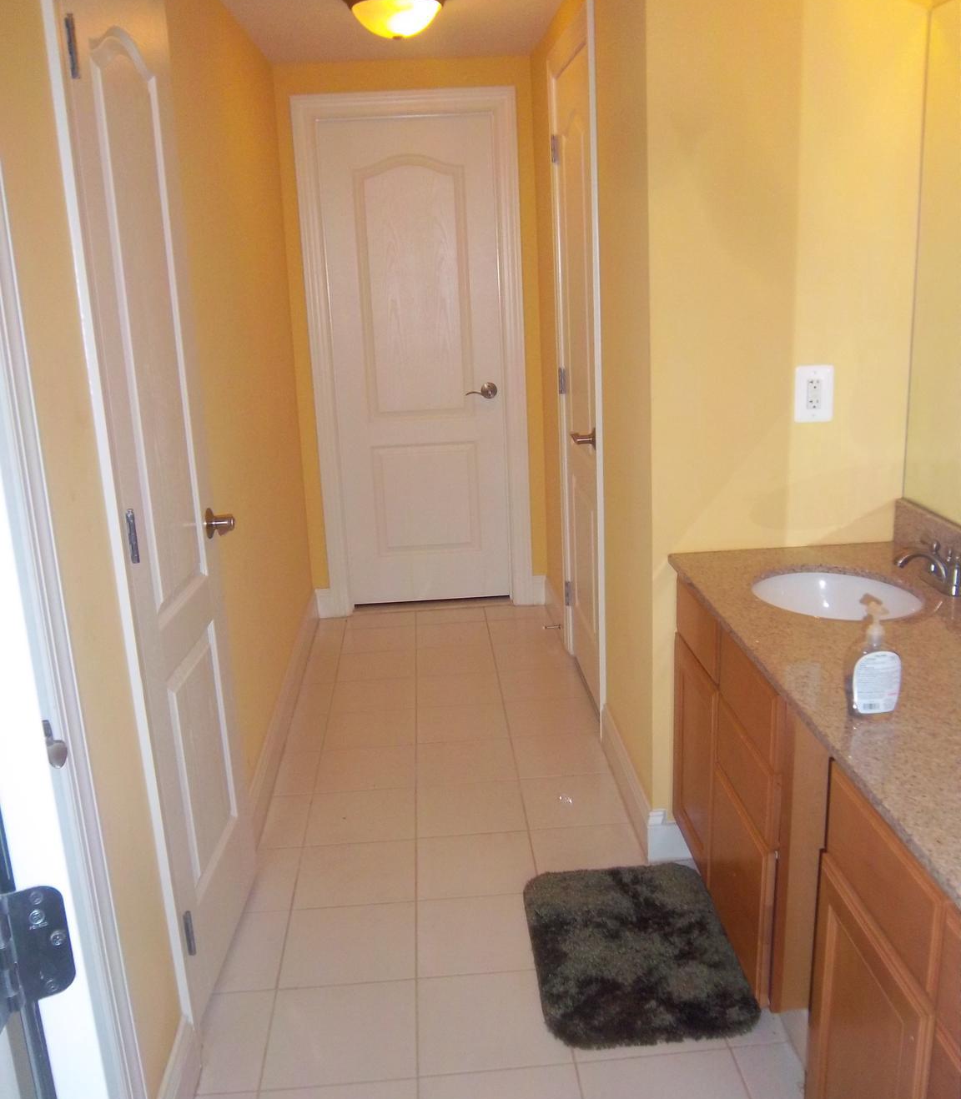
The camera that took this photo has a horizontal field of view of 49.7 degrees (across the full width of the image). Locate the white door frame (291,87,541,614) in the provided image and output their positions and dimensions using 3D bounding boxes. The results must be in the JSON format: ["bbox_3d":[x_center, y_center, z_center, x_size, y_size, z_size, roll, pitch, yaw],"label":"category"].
[{"bbox_3d":[-0.259,-0.769,4.377,0.879,2.143,0.100,-3,16,-3],"label":"white door frame"}]

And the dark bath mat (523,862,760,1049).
[{"bbox_3d":[0.346,0.898,2.356,0.453,0.028,0.606,-3,16,-3],"label":"dark bath mat"}]

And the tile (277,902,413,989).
[{"bbox_3d":[-0.298,0.915,2.398,0.301,0.010,0.281,-3,16,-3],"label":"tile"}]

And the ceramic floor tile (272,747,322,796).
[{"bbox_3d":[-0.571,0.708,3.249,0.124,0.010,0.286,-3,16,-3],"label":"ceramic floor tile"}]

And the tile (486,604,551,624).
[{"bbox_3d":[0.166,0.285,4.589,0.282,0.010,0.186,-3,16,-3],"label":"tile"}]

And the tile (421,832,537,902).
[{"bbox_3d":[-0.011,0.822,2.692,0.303,0.010,0.284,-3,16,-3],"label":"tile"}]

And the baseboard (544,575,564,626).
[{"bbox_3d":[0.315,0.247,4.386,0.015,0.132,0.480,-3,16,-3],"label":"baseboard"}]

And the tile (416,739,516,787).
[{"bbox_3d":[-0.045,0.670,3.244,0.303,0.010,0.284,-3,16,-3],"label":"tile"}]

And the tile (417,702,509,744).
[{"bbox_3d":[-0.063,0.598,3.548,0.306,0.010,0.286,-3,16,-3],"label":"tile"}]

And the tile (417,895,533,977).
[{"bbox_3d":[0.006,0.893,2.404,0.302,0.010,0.290,-3,16,-3],"label":"tile"}]

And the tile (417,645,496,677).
[{"bbox_3d":[-0.098,0.439,4.059,0.301,0.010,0.281,-3,16,-3],"label":"tile"}]

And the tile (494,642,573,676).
[{"bbox_3d":[0.204,0.421,4.074,0.298,0.010,0.281,-3,16,-3],"label":"tile"}]

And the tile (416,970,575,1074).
[{"bbox_3d":[0.023,0.987,2.170,0.306,0.010,0.286,-3,16,-3],"label":"tile"}]

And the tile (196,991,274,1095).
[{"bbox_3d":[-0.496,1.005,2.117,0.122,0.010,0.284,-3,16,-3],"label":"tile"}]

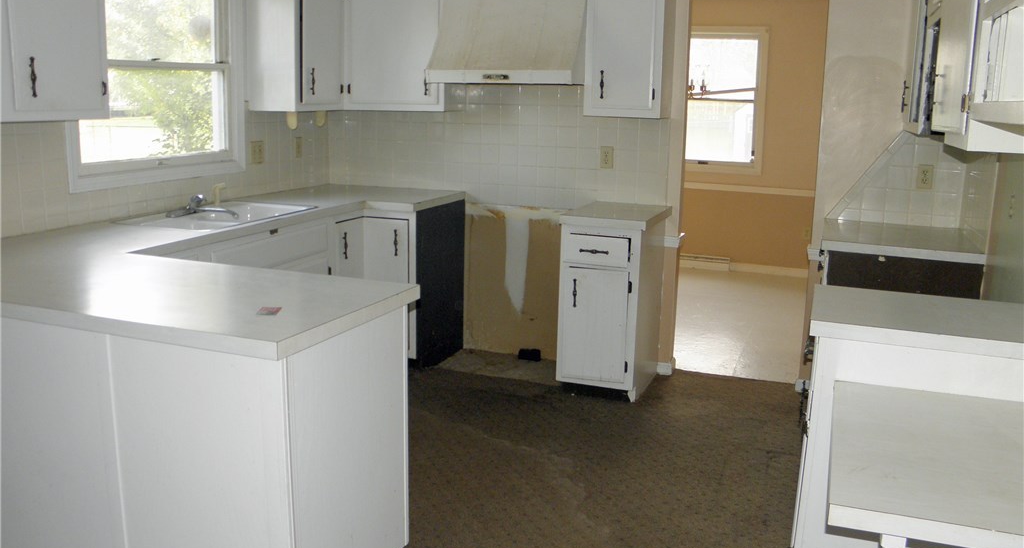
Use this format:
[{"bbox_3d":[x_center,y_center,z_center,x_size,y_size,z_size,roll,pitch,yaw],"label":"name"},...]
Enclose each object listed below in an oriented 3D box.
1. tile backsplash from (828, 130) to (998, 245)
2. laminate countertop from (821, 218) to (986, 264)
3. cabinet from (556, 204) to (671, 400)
[{"bbox_3d":[1.729,-0.402,3.676,0.601,0.447,0.723,6,13,21],"label":"tile backsplash"},{"bbox_3d":[1.714,-0.158,3.703,0.601,0.042,0.773,6,13,21],"label":"laminate countertop"},{"bbox_3d":[0.535,0.126,4.309,0.419,0.906,0.632,6,13,21],"label":"cabinet"}]

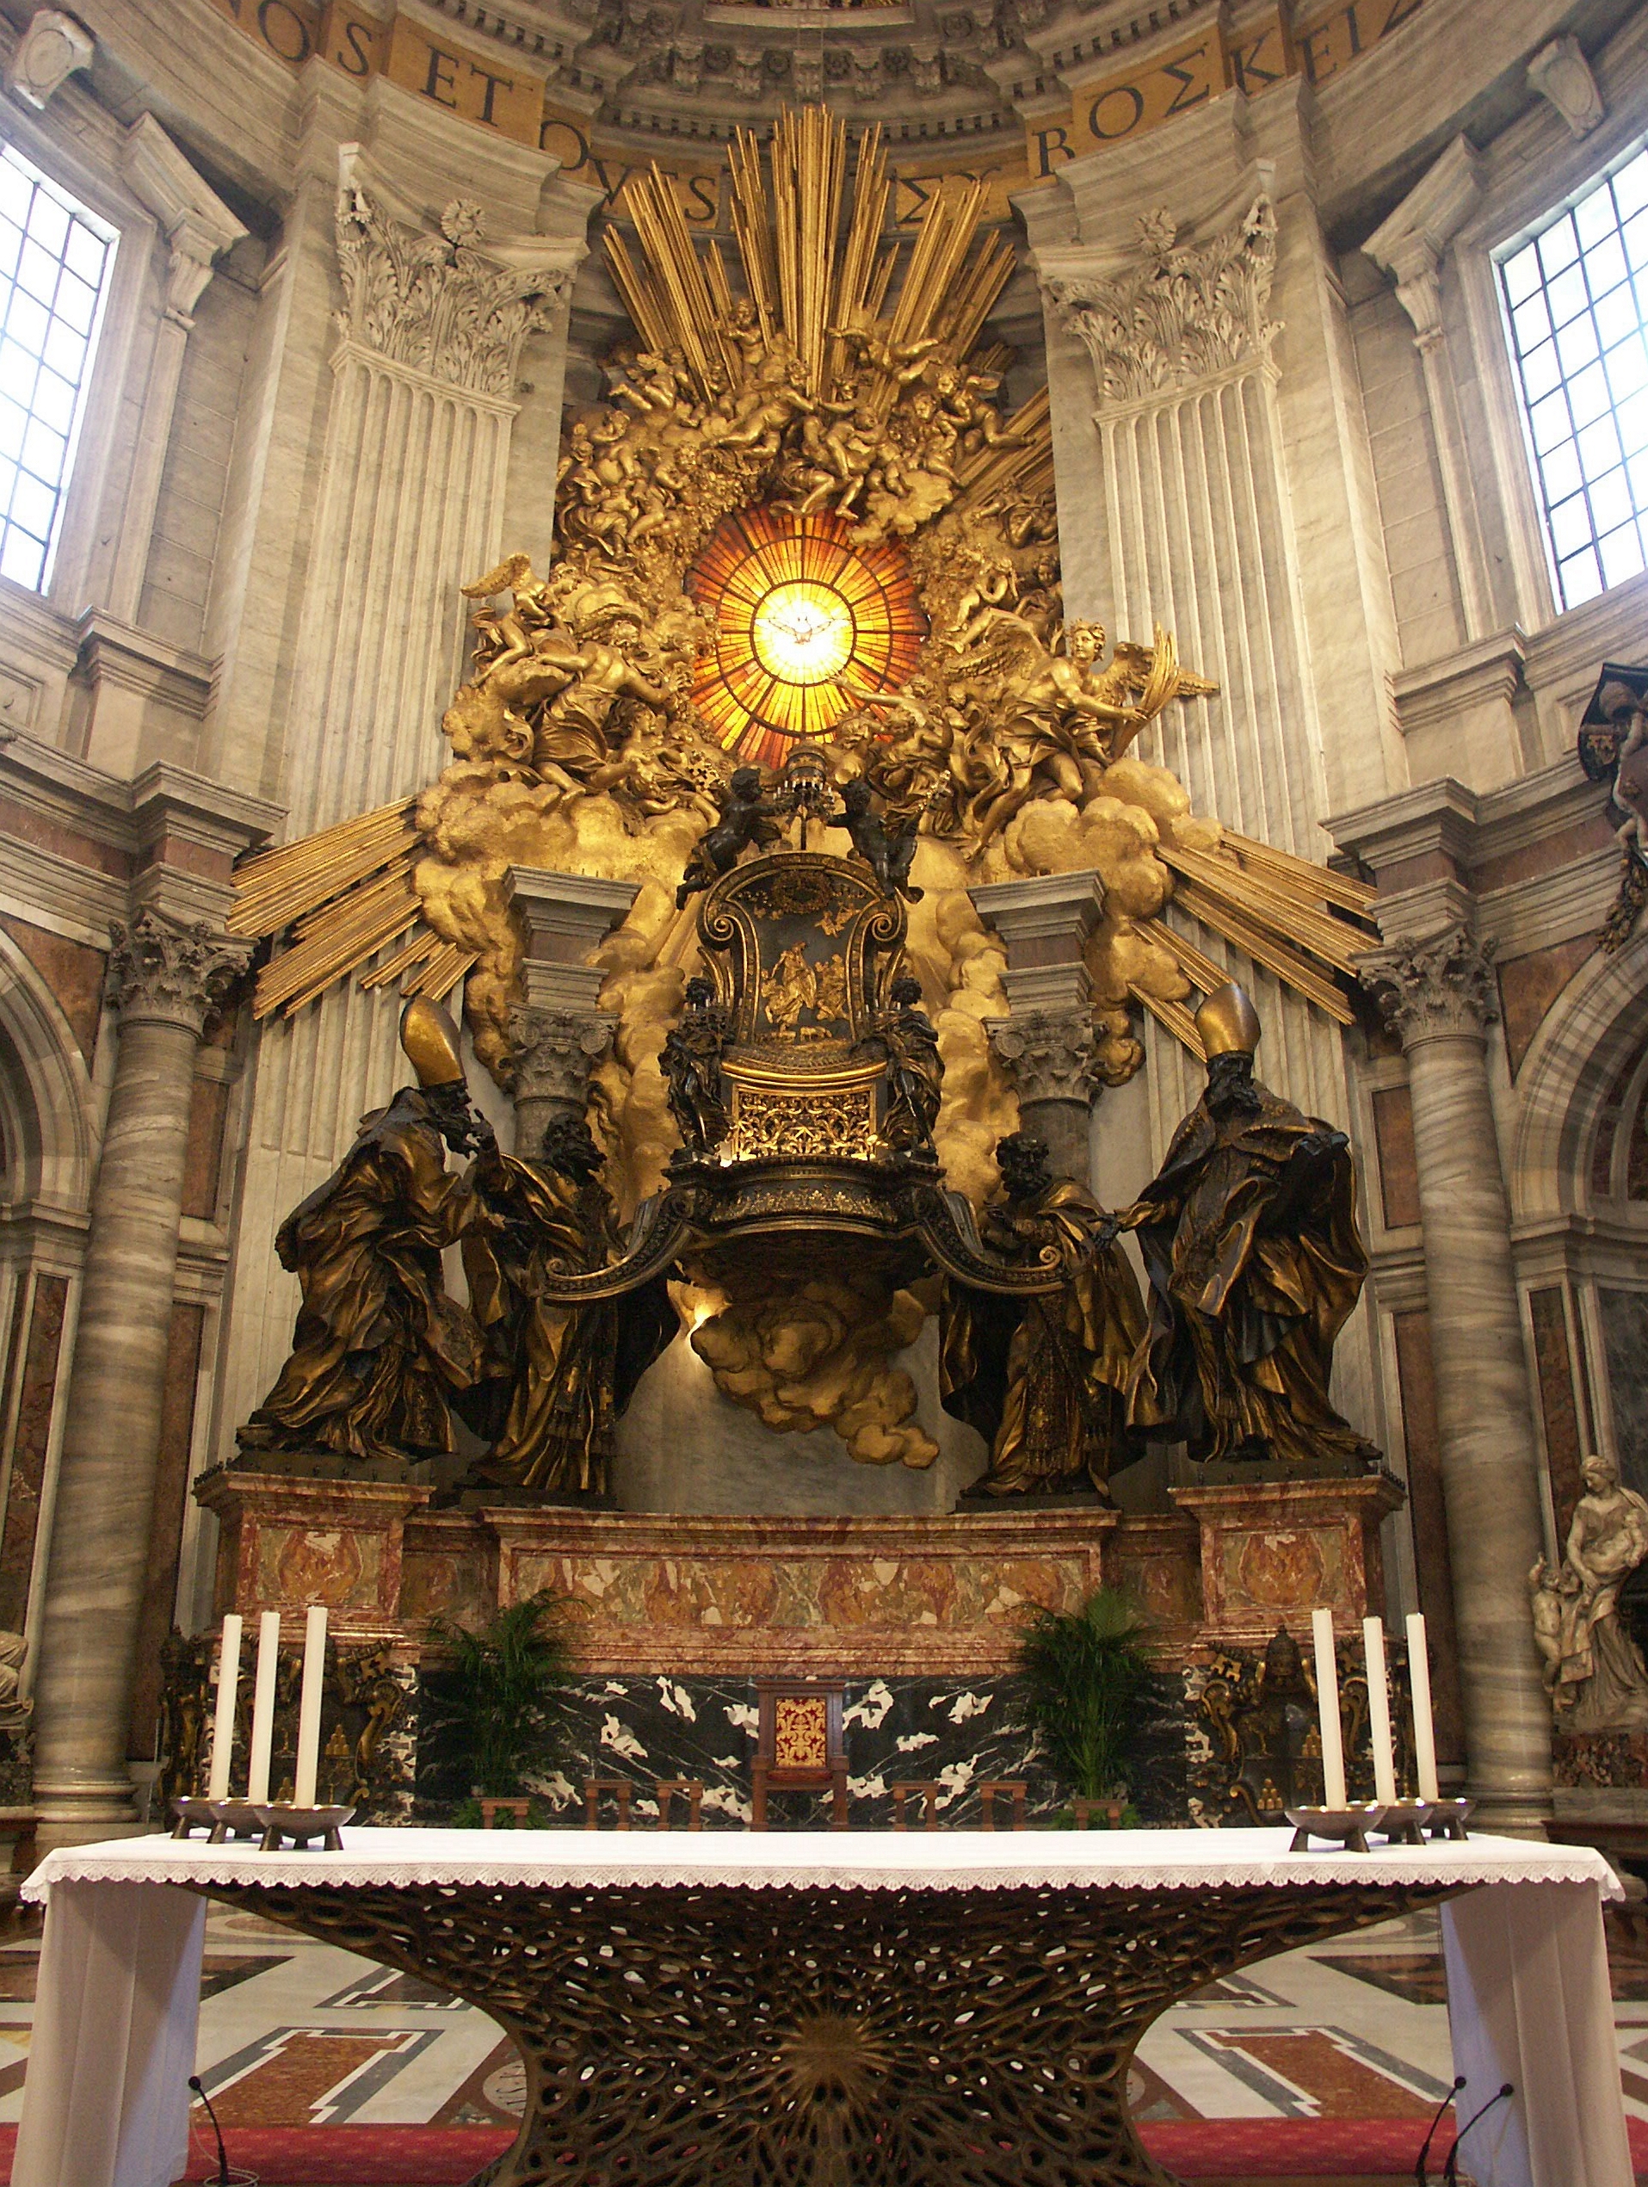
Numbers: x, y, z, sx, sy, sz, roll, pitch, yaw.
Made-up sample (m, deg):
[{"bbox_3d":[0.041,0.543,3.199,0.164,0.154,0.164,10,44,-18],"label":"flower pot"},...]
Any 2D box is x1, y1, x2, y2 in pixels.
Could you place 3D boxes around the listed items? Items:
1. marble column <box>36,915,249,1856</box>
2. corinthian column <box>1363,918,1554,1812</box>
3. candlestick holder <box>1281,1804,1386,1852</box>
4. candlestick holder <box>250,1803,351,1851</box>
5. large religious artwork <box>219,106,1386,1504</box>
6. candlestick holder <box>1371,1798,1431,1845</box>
[{"bbox_3d":[-7.670,2.733,19.401,1.350,10.400,1.350,16,-25,-37],"label":"marble column"},{"bbox_3d":[7.210,2.880,19.667,1.350,10.400,1.350,-16,-25,37],"label":"corinthian column"},{"bbox_3d":[1.177,1.689,4.075,0.235,0.108,0.235,0,-20,0],"label":"candlestick holder"},{"bbox_3d":[-1.194,1.687,4.075,0.235,0.108,0.235,0,-20,0],"label":"candlestick holder"},{"bbox_3d":[-0.300,-6.220,24.375,14.200,23.400,6.000,1,-20,-2],"label":"large religious artwork"},{"bbox_3d":[1.355,1.754,4.260,0.235,0.108,0.235,0,-20,0],"label":"candlestick holder"}]

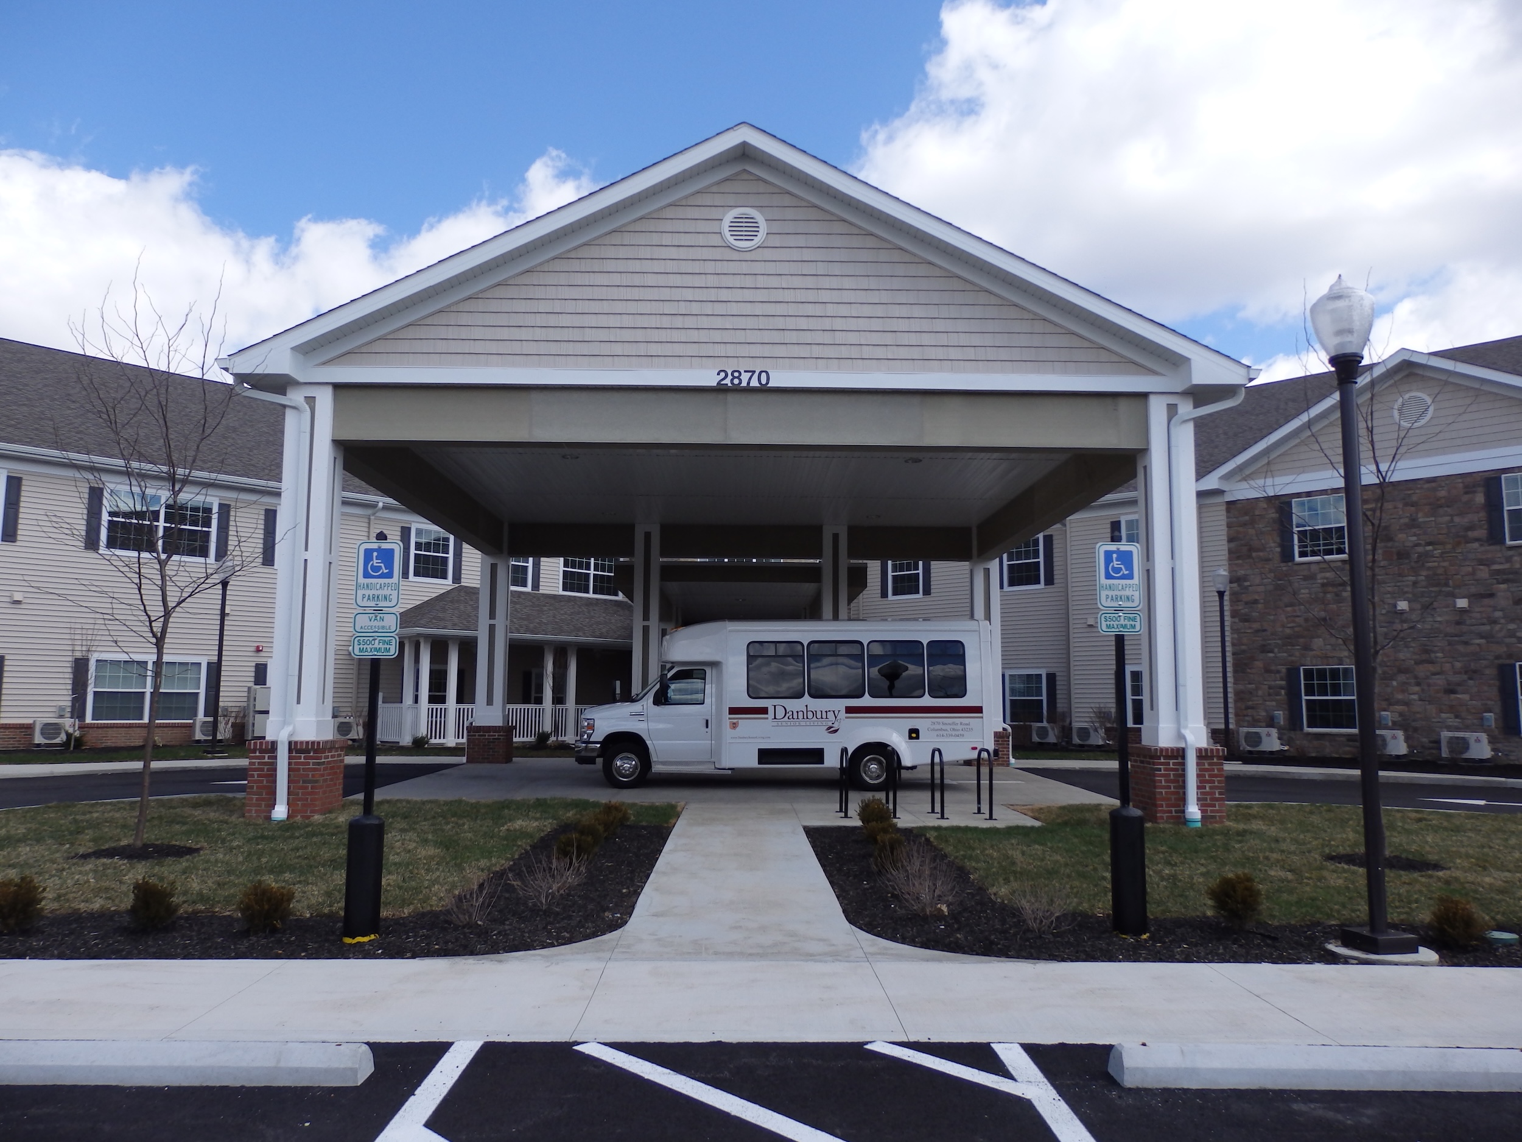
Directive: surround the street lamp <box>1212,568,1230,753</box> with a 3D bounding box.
[{"bbox_3d":[10.946,2.175,25.974,0.440,4.525,0.440,0,-7,-1],"label":"street lamp"}]

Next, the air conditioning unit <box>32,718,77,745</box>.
[{"bbox_3d":[-15.934,3.625,24.820,0.330,0.573,0.846,-6,-10,44],"label":"air conditioning unit"}]

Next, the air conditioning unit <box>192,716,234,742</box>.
[{"bbox_3d":[-13.583,3.906,27.194,0.330,0.559,0.877,-6,-10,44],"label":"air conditioning unit"}]

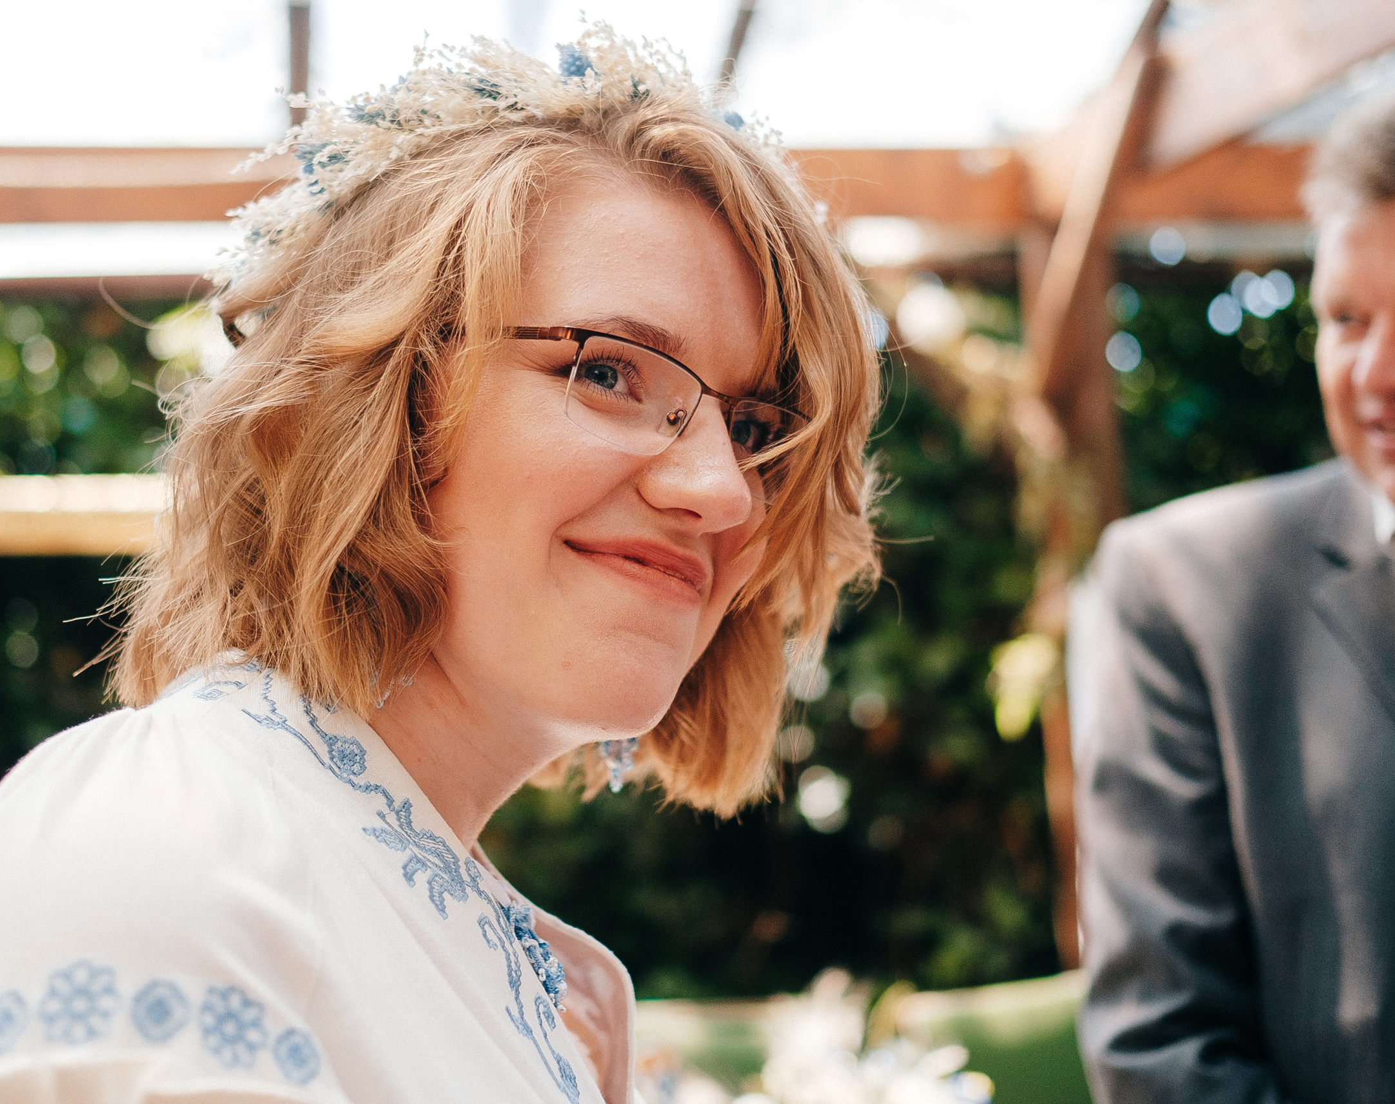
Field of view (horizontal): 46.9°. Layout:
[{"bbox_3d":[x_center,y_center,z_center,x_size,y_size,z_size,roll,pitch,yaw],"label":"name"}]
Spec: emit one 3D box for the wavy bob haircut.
[{"bbox_3d":[-0.062,-0.058,0.640,0.258,0.290,0.245,18,-19,-37],"label":"wavy bob haircut"}]

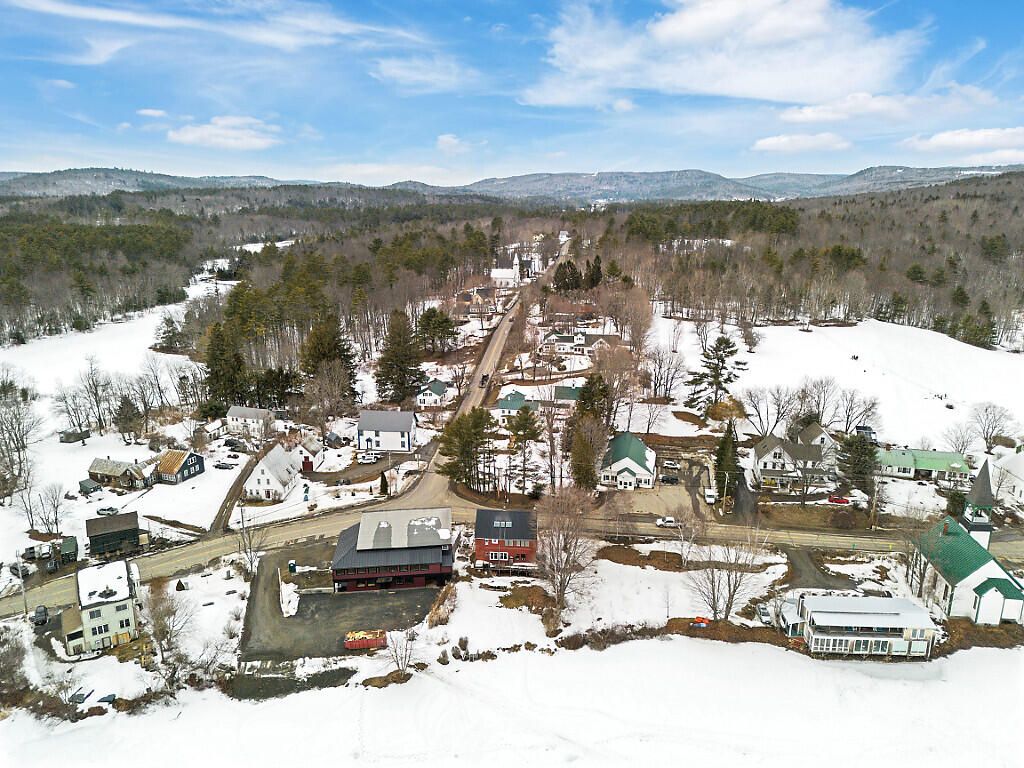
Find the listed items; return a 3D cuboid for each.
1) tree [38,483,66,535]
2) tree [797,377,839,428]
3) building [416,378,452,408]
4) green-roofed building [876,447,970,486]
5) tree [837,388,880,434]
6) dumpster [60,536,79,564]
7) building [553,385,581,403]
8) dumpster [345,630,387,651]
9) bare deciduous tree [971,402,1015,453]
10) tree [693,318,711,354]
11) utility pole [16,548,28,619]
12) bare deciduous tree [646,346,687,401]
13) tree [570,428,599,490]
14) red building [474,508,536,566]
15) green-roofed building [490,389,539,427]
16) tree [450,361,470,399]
[{"bbox_3d":[-99.990,27.150,154.500,6.090,12.210,5.790,0,14,0],"label":"tree"},{"bbox_3d":[87.680,6.550,203.580,12.590,17.960,12.590,0,15,0],"label":"tree"},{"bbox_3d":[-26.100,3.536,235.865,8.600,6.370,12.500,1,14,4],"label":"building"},{"bbox_3d":[105.700,20.249,185.824,22.600,6.200,9.800,3,14,10],"label":"green-roofed building"},{"bbox_3d":[103.940,8.209,212.367,13.000,14.214,11.500,0,15,0],"label":"tree"},{"bbox_3d":[-86.200,32.550,138.550,2.500,2.400,6.700,-7,17,-26],"label":"dumpster"},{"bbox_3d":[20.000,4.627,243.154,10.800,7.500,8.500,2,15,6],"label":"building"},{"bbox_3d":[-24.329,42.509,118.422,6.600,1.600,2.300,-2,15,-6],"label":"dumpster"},{"bbox_3d":[132.239,11.996,194.814,9.800,14.350,9.800,10,17,34],"label":"bare deciduous tree"},{"bbox_3d":[81.650,-20.660,306.310,7.760,15.350,7.760,0,15,0],"label":"tree"},{"bbox_3d":[-83.166,33.699,120.288,0.500,12.380,0.500,-10,17,-36],"label":"utility pole"},{"bbox_3d":[52.618,-3.672,242.377,12.000,18.570,11.000,4,14,12],"label":"bare deciduous tree"},{"bbox_3d":[17.980,18.430,176.030,6.940,16.020,6.600,0,14,0],"label":"tree"},{"bbox_3d":[-1.194,30.394,144.863,11.900,9.600,9.600,1,15,3],"label":"red building"},{"bbox_3d":[1.800,8.033,228.022,13.300,8.600,11.000,2,15,6],"label":"green-roofed building"},{"bbox_3d":[-17.910,-1.700,247.210,6.950,13.310,6.950,0,15,0],"label":"tree"}]

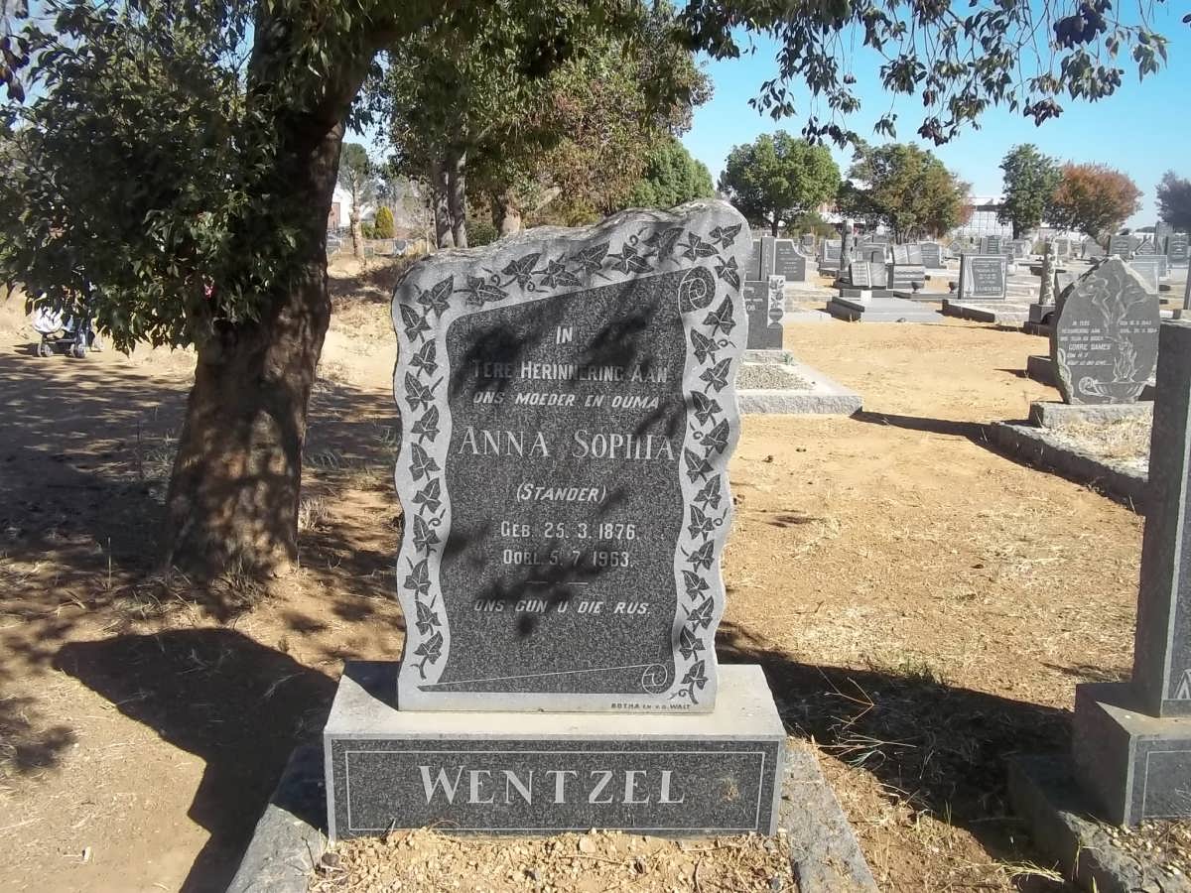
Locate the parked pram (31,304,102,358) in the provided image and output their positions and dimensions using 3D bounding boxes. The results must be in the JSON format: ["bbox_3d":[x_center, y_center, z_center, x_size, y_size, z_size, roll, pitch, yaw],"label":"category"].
[{"bbox_3d":[-6.404,-1.590,13.344,0.850,0.980,0.550,-8,14,-37],"label":"parked pram"}]

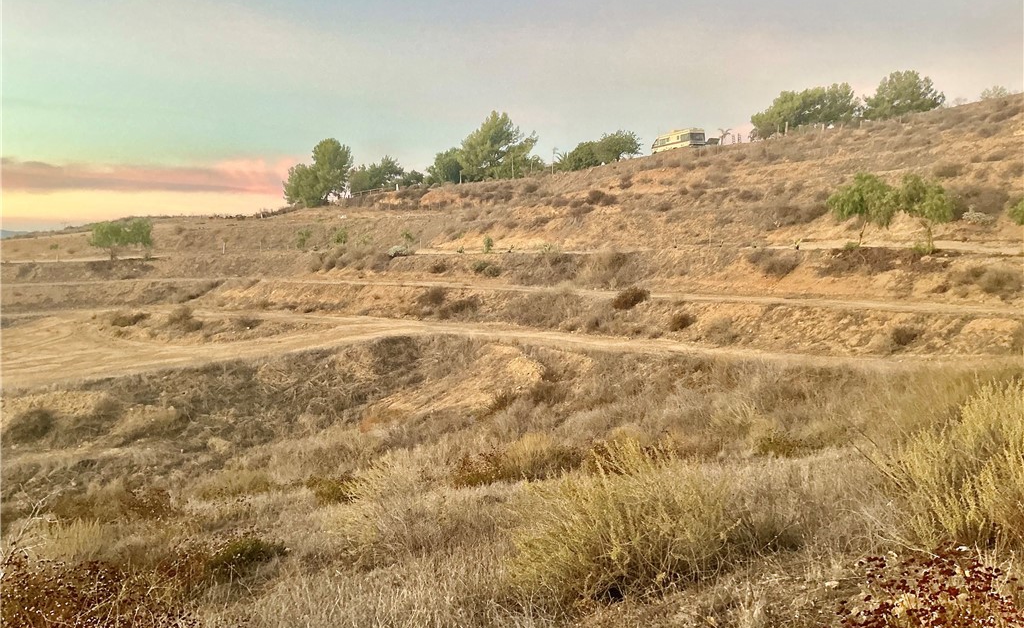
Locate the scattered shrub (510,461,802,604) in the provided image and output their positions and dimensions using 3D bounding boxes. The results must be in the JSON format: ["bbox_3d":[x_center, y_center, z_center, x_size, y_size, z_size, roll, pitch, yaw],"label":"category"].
[{"bbox_3d":[0.936,1.398,5.400,1.850,0.820,1.400,0,5,0],"label":"scattered shrub"}]

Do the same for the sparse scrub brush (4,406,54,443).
[{"bbox_3d":[-13.398,3.096,23.000,1.350,1.000,1.200,0,5,0],"label":"sparse scrub brush"}]

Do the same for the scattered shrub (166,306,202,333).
[{"bbox_3d":[-17.792,0.299,45.000,1.900,1.350,1.600,0,5,0],"label":"scattered shrub"}]

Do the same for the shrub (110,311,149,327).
[{"bbox_3d":[-21.704,0.255,47.000,2.100,0.900,1.700,0,5,0],"label":"shrub"}]

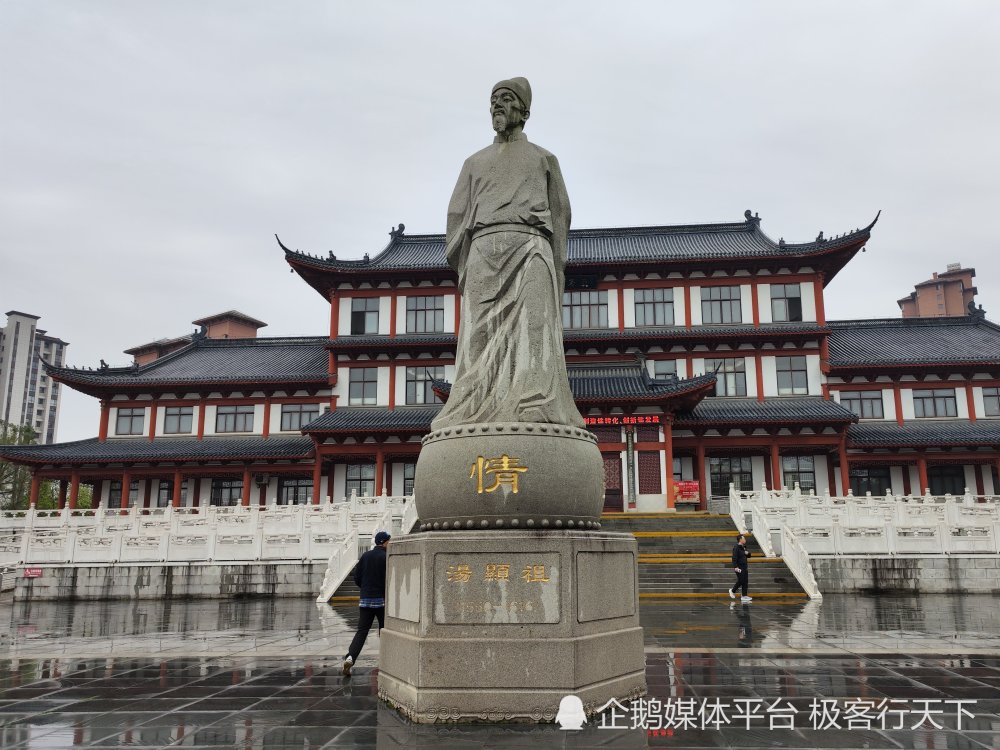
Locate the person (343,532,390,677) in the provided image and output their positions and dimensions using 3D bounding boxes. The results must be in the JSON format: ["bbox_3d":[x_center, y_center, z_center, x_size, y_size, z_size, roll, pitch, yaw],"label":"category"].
[{"bbox_3d":[-1.608,2.957,9.069,0.580,1.730,0.720,-7,-15,26],"label":"person"}]

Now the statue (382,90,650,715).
[{"bbox_3d":[0.094,-0.202,8.462,2.900,7.600,2.600,-2,-13,6],"label":"statue"}]

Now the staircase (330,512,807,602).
[{"bbox_3d":[2.274,5.783,23.089,13.000,2.500,9.300,-1,-13,4],"label":"staircase"}]

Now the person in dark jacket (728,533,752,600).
[{"bbox_3d":[6.351,5.099,18.419,0.580,1.700,0.480,-3,-13,10],"label":"person in dark jacket"}]

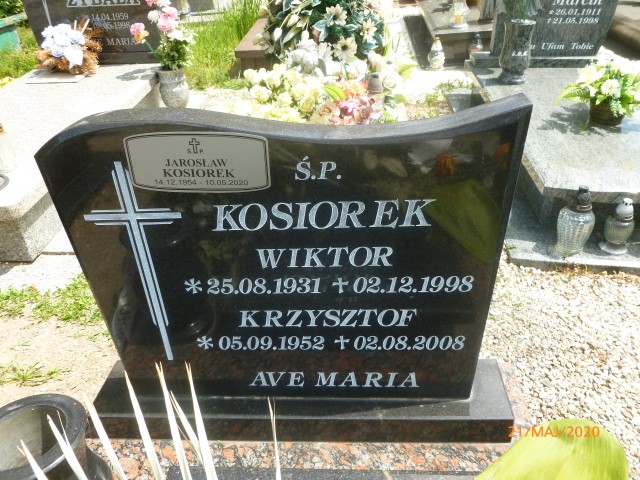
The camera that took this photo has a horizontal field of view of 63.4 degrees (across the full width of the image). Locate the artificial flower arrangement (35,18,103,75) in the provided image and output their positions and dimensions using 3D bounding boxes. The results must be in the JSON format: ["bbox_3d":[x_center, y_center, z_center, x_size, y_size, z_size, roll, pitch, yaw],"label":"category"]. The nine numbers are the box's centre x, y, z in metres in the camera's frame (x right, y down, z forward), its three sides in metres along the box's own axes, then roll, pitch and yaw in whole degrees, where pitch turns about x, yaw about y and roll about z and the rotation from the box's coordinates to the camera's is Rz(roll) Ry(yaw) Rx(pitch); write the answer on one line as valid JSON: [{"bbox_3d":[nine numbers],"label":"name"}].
[{"bbox_3d":[-1.501,-1.156,3.146,0.380,0.260,0.300,0,35,2],"label":"artificial flower arrangement"}]

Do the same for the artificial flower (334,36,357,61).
[{"bbox_3d":[0.172,-1.288,3.482,0.145,0.145,0.070,0,24,2],"label":"artificial flower"}]

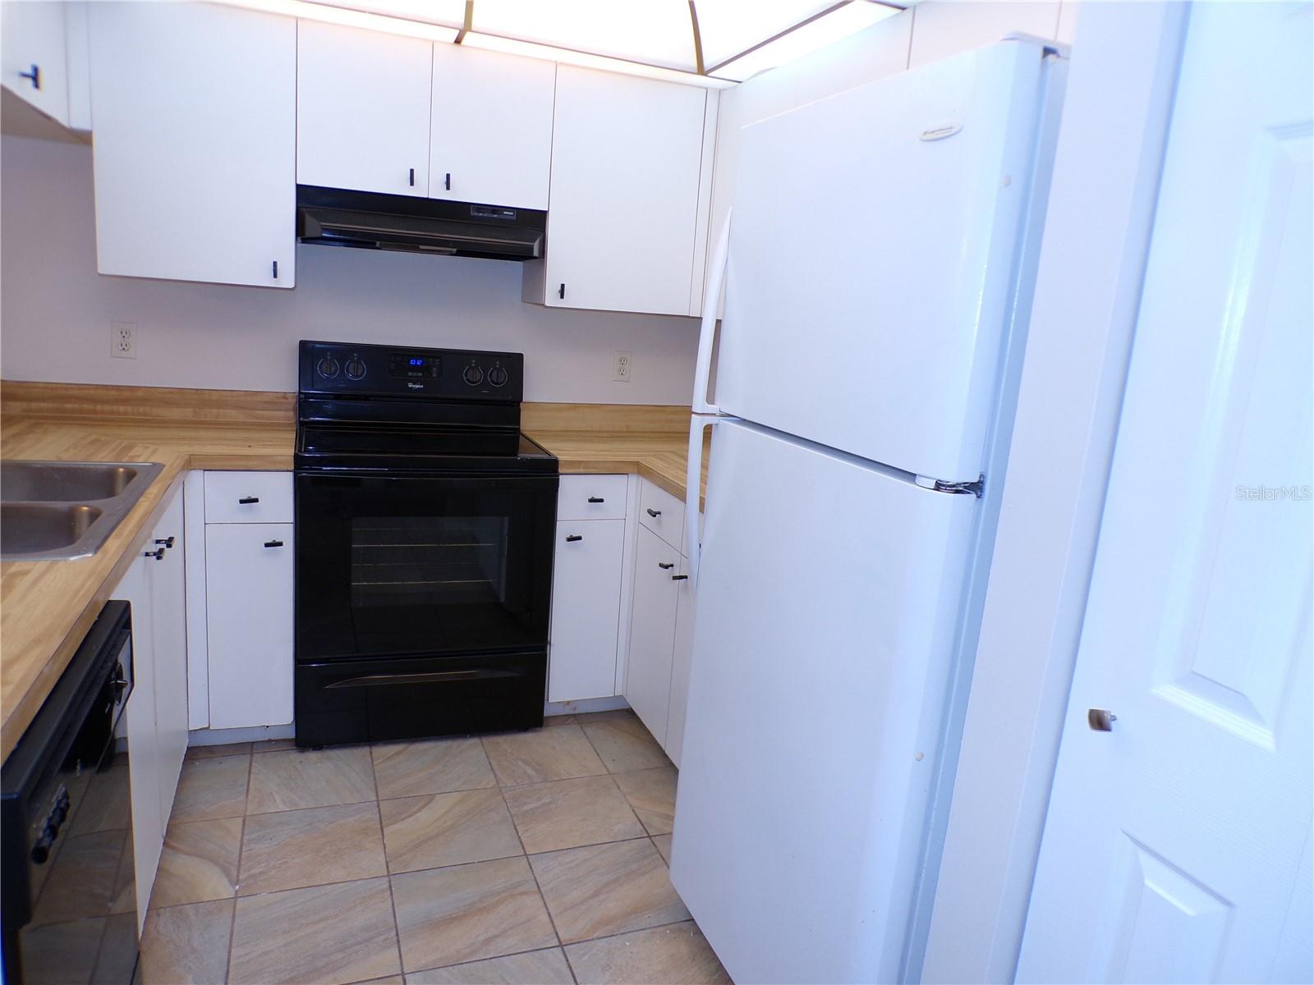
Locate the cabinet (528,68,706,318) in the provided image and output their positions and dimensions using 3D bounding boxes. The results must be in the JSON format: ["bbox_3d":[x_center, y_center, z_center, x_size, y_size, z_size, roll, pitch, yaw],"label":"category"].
[{"bbox_3d":[-0.102,-0.986,3.035,0.520,0.756,0.040,0,12,-20],"label":"cabinet"}]

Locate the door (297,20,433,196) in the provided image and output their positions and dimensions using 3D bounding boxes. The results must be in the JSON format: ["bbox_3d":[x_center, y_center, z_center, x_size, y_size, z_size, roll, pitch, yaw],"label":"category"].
[{"bbox_3d":[-0.868,-1.136,2.715,0.379,0.452,0.040,0,12,-20],"label":"door"}]

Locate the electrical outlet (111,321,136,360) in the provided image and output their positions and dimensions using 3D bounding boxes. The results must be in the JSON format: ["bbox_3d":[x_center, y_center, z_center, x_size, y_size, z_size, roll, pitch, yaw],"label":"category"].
[{"bbox_3d":[-1.705,-0.486,2.915,0.070,0.113,0.010,0,12,-20],"label":"electrical outlet"}]

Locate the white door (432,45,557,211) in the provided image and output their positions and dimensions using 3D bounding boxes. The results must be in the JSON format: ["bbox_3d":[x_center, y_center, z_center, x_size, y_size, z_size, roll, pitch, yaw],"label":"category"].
[{"bbox_3d":[-0.512,-1.135,2.848,0.381,0.452,0.040,0,12,-20],"label":"white door"}]

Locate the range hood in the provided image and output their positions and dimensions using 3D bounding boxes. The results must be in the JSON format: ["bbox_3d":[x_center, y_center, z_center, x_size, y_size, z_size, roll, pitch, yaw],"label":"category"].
[{"bbox_3d":[-0.751,-0.860,2.939,0.757,0.157,0.460,0,12,-20],"label":"range hood"}]

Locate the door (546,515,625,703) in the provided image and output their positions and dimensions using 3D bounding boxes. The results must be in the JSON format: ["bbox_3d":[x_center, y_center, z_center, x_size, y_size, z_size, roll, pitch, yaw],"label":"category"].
[{"bbox_3d":[-0.231,0.391,2.998,0.224,0.622,0.040,0,13,-21],"label":"door"}]

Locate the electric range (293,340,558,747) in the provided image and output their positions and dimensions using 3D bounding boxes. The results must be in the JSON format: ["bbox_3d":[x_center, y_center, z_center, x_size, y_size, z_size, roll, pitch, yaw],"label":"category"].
[{"bbox_3d":[-0.787,0.141,3.031,0.758,1.200,0.668,0,12,-20],"label":"electric range"}]

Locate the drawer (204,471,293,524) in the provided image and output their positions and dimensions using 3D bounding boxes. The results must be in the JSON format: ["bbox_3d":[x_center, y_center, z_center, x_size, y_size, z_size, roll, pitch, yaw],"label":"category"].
[{"bbox_3d":[-1.221,-0.027,2.768,0.233,0.149,0.420,0,12,-20],"label":"drawer"}]

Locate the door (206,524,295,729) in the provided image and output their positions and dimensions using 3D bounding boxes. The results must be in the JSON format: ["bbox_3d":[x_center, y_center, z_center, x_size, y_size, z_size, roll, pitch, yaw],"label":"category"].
[{"bbox_3d":[-1.172,0.391,2.635,0.225,0.622,0.040,0,13,-21],"label":"door"}]

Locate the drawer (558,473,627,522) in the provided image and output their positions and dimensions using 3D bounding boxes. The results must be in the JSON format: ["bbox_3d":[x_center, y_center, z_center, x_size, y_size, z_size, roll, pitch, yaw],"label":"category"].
[{"bbox_3d":[-0.272,-0.025,3.121,0.229,0.149,0.420,0,12,-20],"label":"drawer"}]

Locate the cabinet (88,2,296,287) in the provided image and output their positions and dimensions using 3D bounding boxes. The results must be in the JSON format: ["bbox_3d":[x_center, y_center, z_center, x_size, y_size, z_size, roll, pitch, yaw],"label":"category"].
[{"bbox_3d":[-1.359,-1.024,2.743,0.520,0.756,0.338,0,12,-20],"label":"cabinet"}]

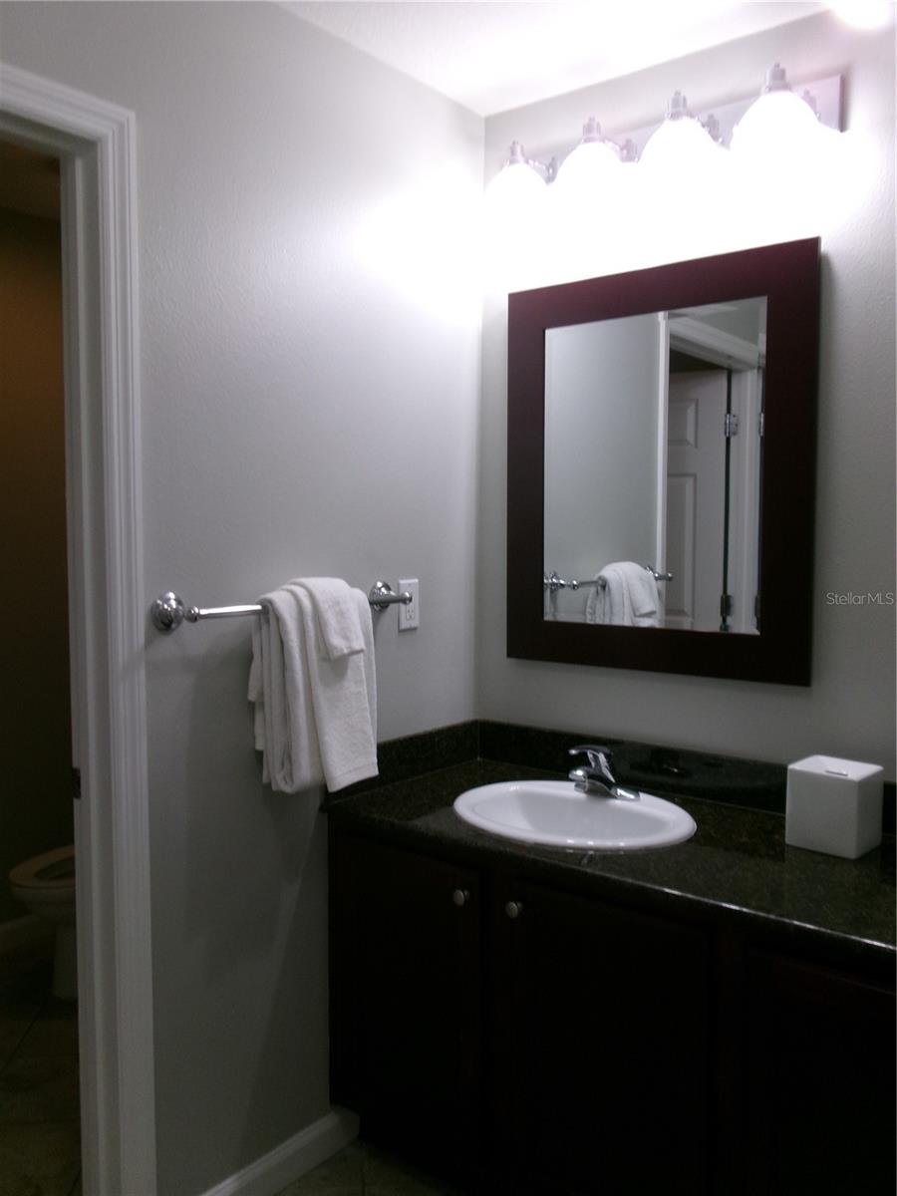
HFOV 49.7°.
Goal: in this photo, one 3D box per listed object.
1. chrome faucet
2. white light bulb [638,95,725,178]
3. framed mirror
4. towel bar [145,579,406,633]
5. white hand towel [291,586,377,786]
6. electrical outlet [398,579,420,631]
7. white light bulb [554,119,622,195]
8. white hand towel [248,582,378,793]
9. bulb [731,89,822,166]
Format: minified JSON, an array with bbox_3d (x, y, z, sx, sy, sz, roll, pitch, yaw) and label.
[{"bbox_3d":[0.315,0.384,2.123,0.152,0.115,0.168,3,5,38],"label":"chrome faucet"},{"bbox_3d":[0.480,-0.957,2.005,0.155,0.155,0.155,0,4,0],"label":"white light bulb"},{"bbox_3d":[0.451,-0.289,2.215,0.755,0.910,0.025,3,5,38],"label":"framed mirror"},{"bbox_3d":[-0.300,0.014,1.949,0.098,0.068,0.650,3,5,38],"label":"towel bar"},{"bbox_3d":[-0.226,0.174,1.980,0.120,0.410,0.165,3,5,38],"label":"white hand towel"},{"bbox_3d":[-0.095,0.015,2.289,0.009,0.118,0.070,3,5,38],"label":"electrical outlet"},{"bbox_3d":[0.309,-0.974,2.135,0.155,0.155,0.155,0,4,0],"label":"white light bulb"},{"bbox_3d":[-0.261,0.174,1.951,0.125,0.415,0.300,3,5,38],"label":"white hand towel"},{"bbox_3d":[0.640,-0.919,1.884,0.155,0.155,0.155,3,5,38],"label":"bulb"}]

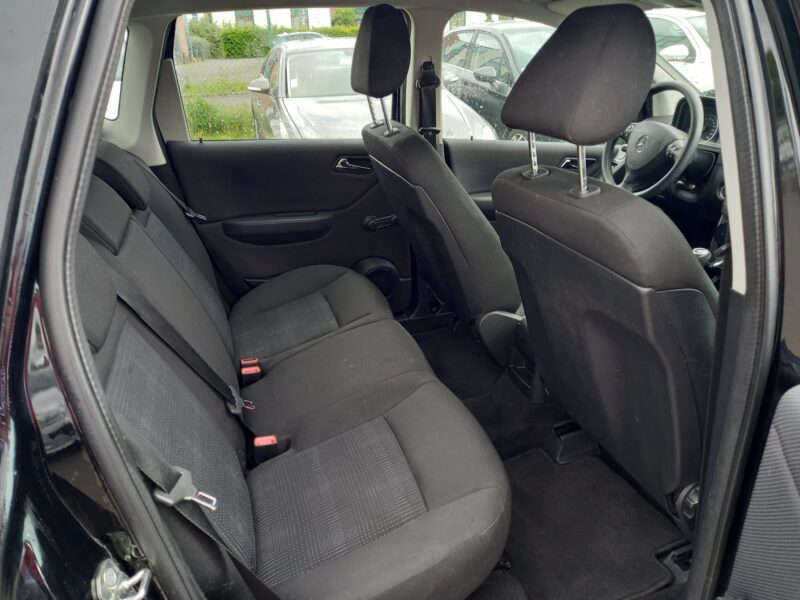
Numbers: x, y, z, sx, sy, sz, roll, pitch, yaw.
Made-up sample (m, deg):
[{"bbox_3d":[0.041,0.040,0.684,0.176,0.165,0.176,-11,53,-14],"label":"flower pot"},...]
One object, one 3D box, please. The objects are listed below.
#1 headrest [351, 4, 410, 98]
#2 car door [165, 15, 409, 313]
[{"bbox_3d":[-0.055,-0.641,1.492,0.115,0.200,0.245,-9,26,-17],"label":"headrest"},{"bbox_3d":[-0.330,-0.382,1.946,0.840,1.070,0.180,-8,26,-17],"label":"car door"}]

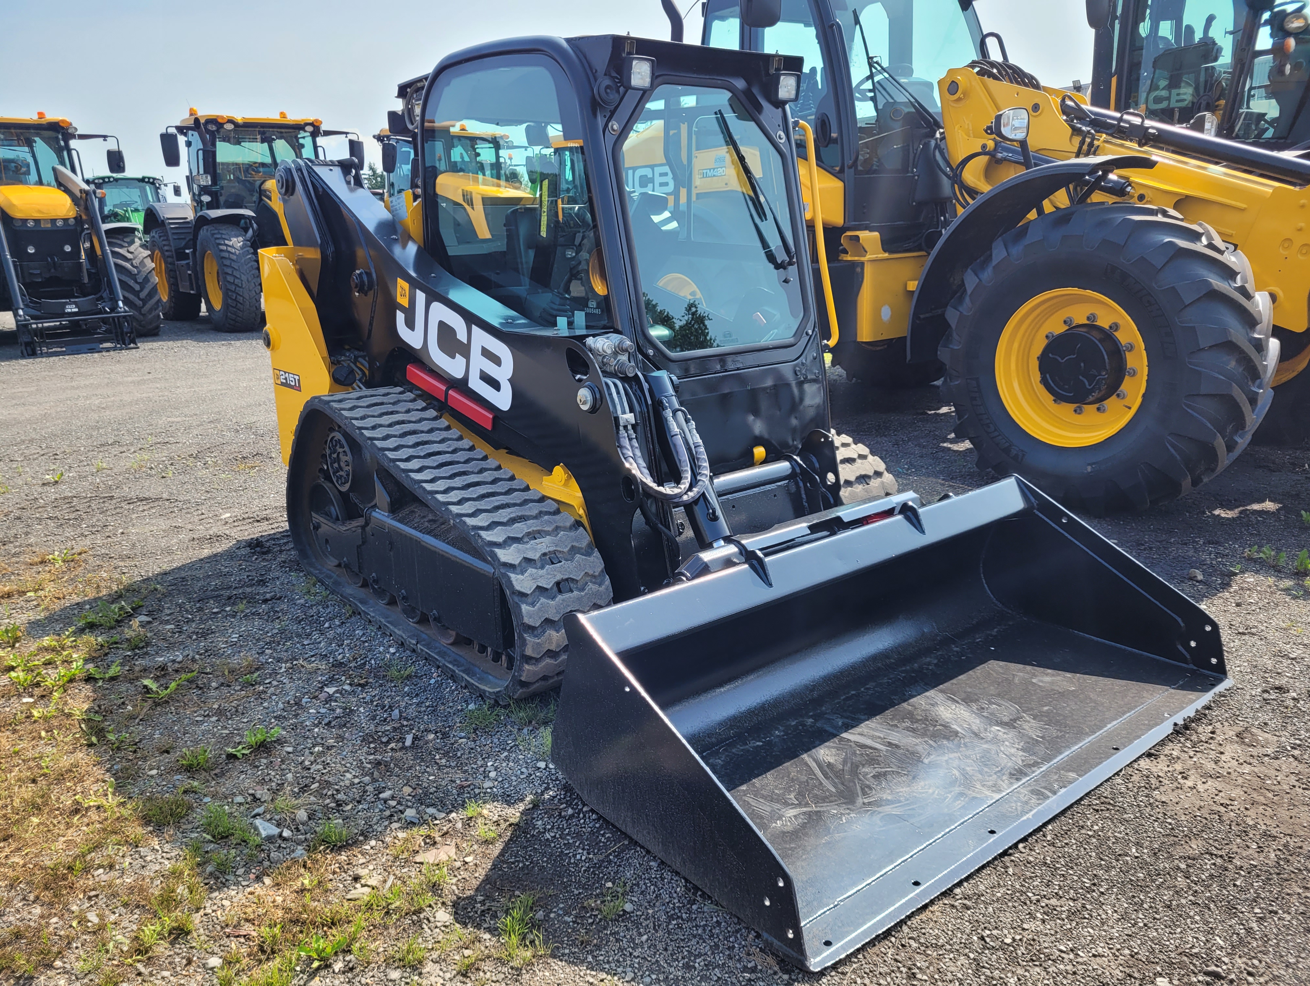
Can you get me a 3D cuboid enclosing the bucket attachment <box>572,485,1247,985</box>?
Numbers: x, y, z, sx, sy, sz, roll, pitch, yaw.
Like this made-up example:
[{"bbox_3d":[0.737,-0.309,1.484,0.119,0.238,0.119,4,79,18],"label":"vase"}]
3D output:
[{"bbox_3d":[0.709,0.404,2.650,1.780,0.513,0.908,-13,19,-36],"label":"bucket attachment"}]

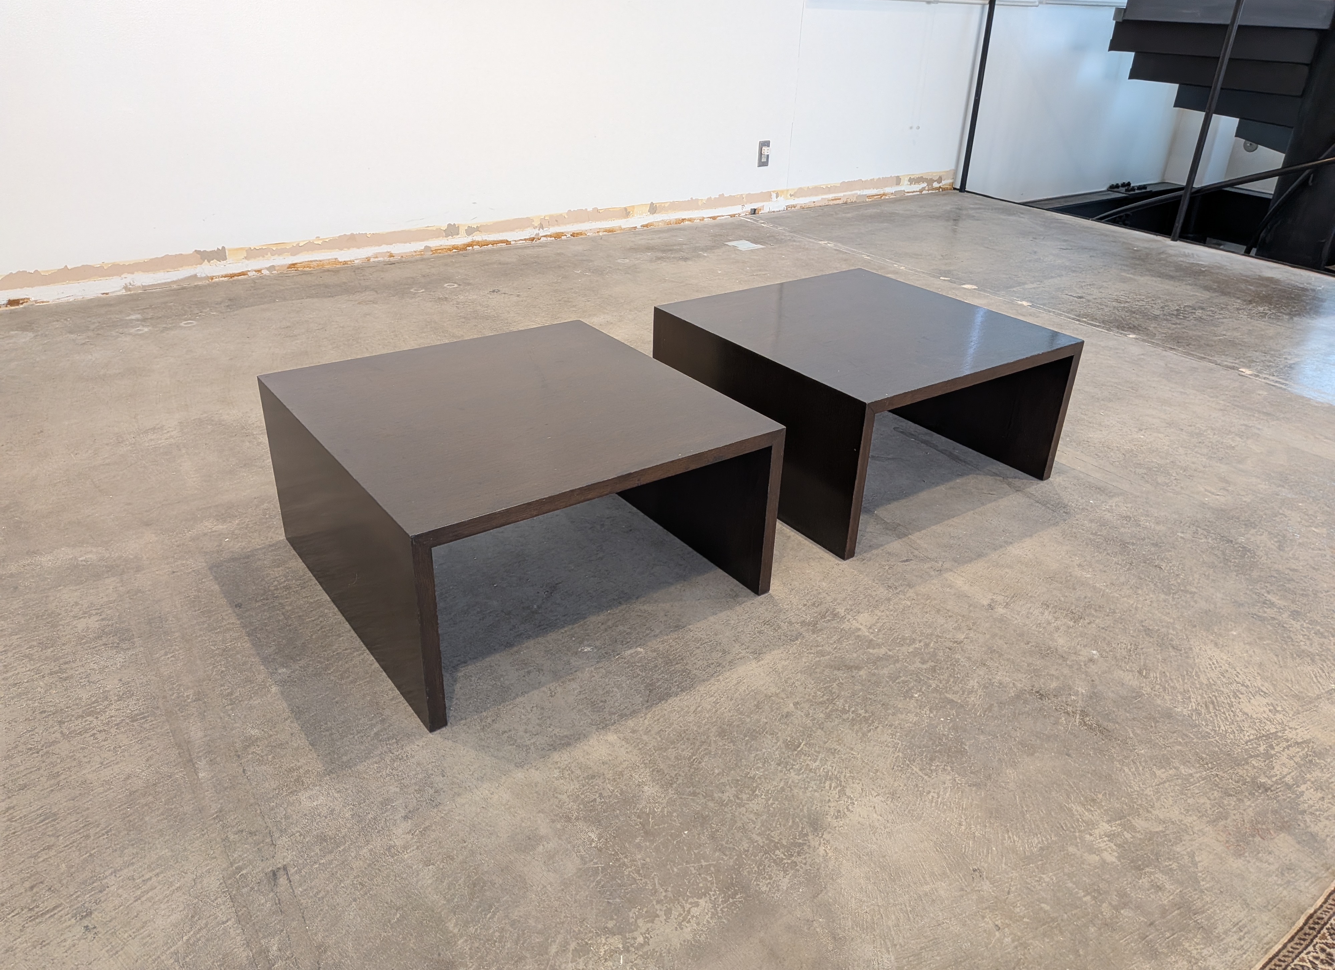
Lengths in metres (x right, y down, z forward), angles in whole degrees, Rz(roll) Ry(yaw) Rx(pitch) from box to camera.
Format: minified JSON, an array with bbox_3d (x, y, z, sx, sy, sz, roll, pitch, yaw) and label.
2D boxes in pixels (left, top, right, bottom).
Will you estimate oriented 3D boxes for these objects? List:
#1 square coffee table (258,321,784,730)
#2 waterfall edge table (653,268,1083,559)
[{"bbox_3d":[-0.251,0.001,1.568,0.622,0.311,0.620,-18,34,-33],"label":"square coffee table"},{"bbox_3d":[0.403,-0.198,1.999,0.622,0.311,0.620,-17,33,-32],"label":"waterfall edge table"}]

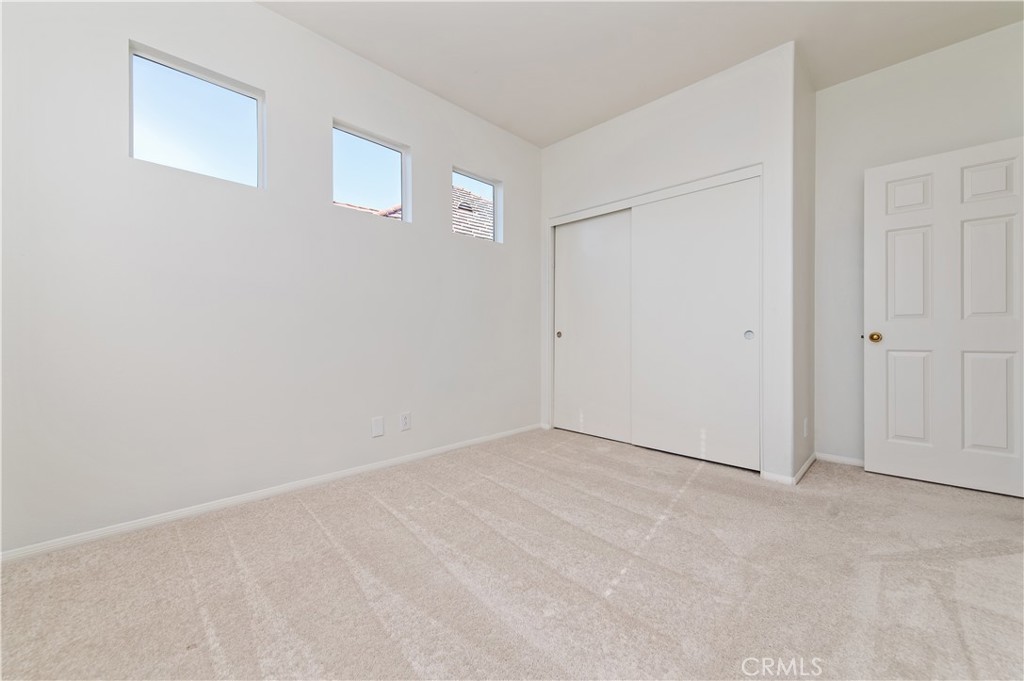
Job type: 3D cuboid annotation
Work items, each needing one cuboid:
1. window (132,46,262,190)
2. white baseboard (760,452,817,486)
[{"bbox_3d":[-1.630,-1.128,2.098,0.100,0.549,0.557,1,1,45],"label":"window"},{"bbox_3d":[1.951,0.871,2.799,0.197,0.052,0.735,1,1,45],"label":"white baseboard"}]

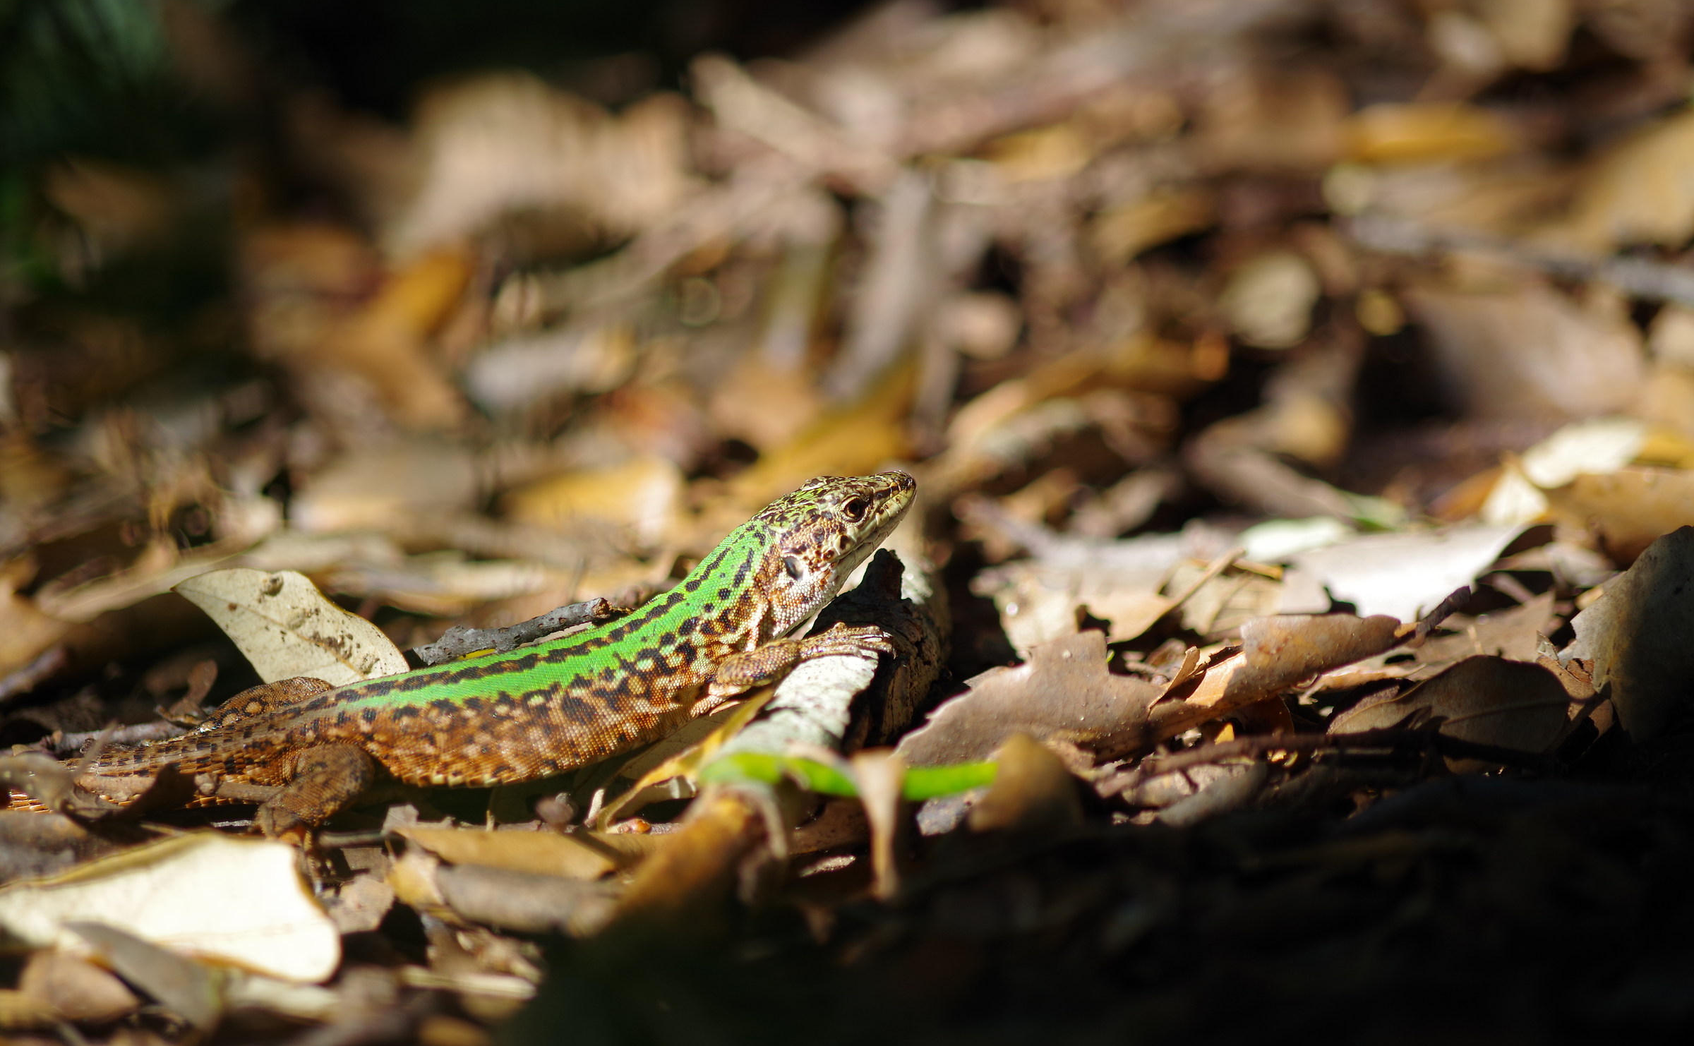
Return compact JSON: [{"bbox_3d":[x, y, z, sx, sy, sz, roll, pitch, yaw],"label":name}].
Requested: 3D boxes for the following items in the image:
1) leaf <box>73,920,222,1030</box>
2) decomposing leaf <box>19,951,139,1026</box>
[{"bbox_3d":[-0.065,0.042,0.901,0.015,0.003,0.009,25,41,28],"label":"leaf"},{"bbox_3d":[-0.071,0.043,0.897,0.012,0.004,0.008,0,30,0],"label":"decomposing leaf"}]

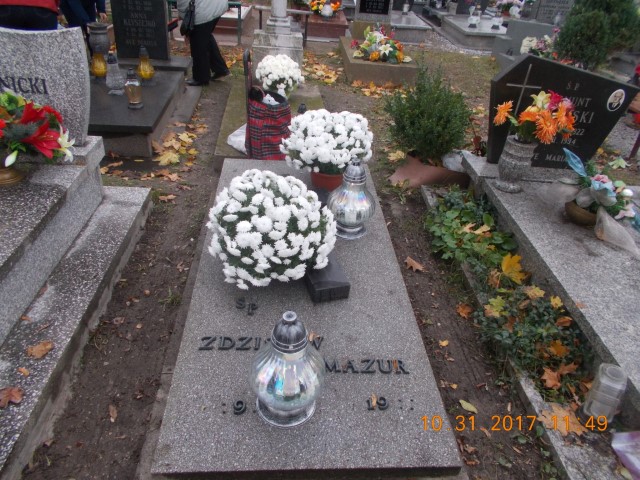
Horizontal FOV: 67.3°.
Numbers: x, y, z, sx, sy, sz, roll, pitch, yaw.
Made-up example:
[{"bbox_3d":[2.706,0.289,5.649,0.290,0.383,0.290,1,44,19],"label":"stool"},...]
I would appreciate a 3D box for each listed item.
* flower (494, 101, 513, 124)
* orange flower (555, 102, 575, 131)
[{"bbox_3d":[0.923,-0.644,2.430,0.085,0.120,0.115,10,34,9],"label":"flower"},{"bbox_3d":[1.329,-0.671,2.612,0.105,0.125,0.090,-22,42,-33],"label":"orange flower"}]

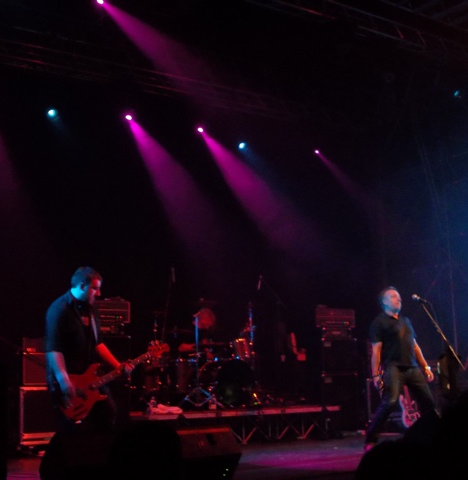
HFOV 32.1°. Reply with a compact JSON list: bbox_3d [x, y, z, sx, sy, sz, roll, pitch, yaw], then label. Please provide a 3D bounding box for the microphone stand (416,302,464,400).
[{"bbox_3d":[1.978,1.308,7.792,0.520,1.478,0.700,6,-11,-35],"label":"microphone stand"}]

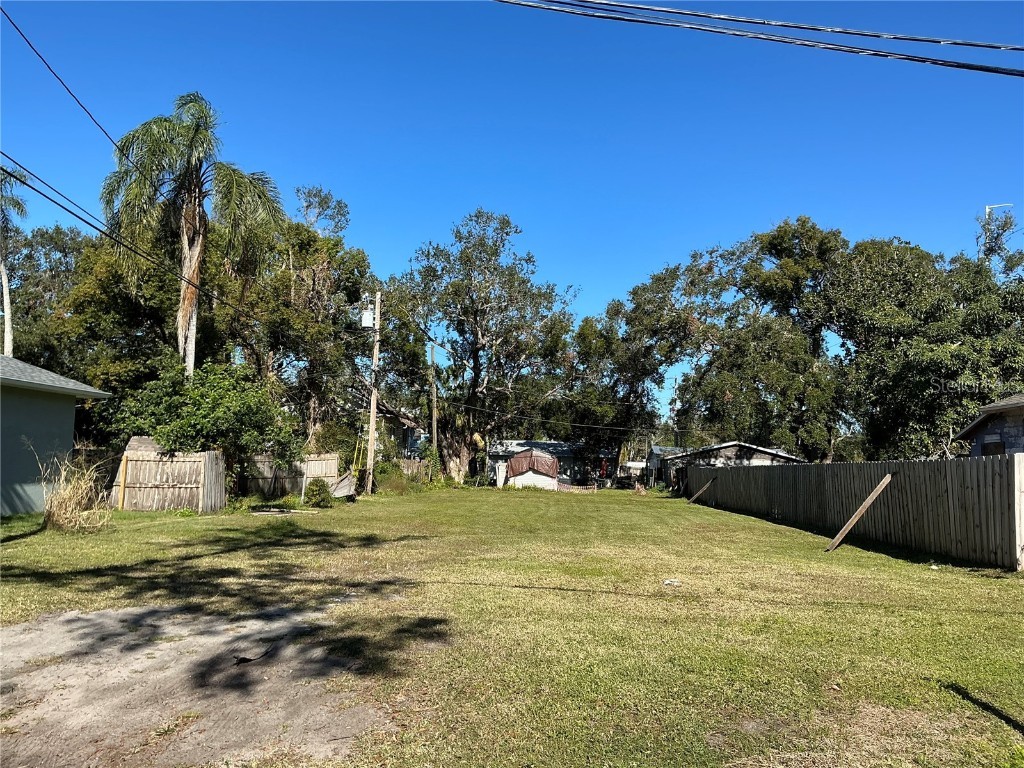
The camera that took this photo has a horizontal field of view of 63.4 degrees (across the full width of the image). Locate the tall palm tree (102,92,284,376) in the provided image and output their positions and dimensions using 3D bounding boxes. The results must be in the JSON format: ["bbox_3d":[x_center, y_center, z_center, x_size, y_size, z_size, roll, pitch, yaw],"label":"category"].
[{"bbox_3d":[-11.818,-3.119,30.447,6.300,14.900,6.300,1,-6,0],"label":"tall palm tree"}]

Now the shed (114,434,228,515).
[{"bbox_3d":[-10.489,2.758,25.442,2.900,2.300,2.500,0,-6,4],"label":"shed"}]

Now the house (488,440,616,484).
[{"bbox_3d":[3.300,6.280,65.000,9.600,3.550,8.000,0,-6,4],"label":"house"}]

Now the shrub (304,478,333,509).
[{"bbox_3d":[-6.487,3.673,27.766,0.930,1.020,0.930,1,-6,0],"label":"shrub"}]

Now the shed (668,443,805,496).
[{"bbox_3d":[16.540,6.284,62.702,10.100,3.600,8.000,0,-6,3],"label":"shed"}]

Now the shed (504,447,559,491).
[{"bbox_3d":[1.379,5.733,55.708,3.450,2.950,3.400,0,-6,3],"label":"shed"}]

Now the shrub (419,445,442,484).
[{"bbox_3d":[-5.483,5.490,55.725,1.650,2.700,1.650,1,-6,0],"label":"shrub"}]

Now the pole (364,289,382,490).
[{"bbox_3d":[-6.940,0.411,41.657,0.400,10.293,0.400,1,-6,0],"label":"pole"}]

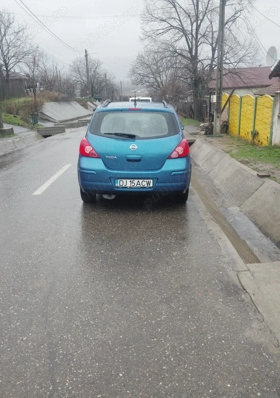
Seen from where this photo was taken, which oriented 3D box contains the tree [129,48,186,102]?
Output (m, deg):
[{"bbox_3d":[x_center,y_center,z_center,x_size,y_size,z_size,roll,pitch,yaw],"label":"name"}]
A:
[{"bbox_3d":[2.136,-14.095,39.612,7.300,7.000,6.800,0,17,0],"label":"tree"}]

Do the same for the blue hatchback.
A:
[{"bbox_3d":[-0.046,-1.105,6.463,1.710,1.540,4.280,0,17,1],"label":"blue hatchback"}]

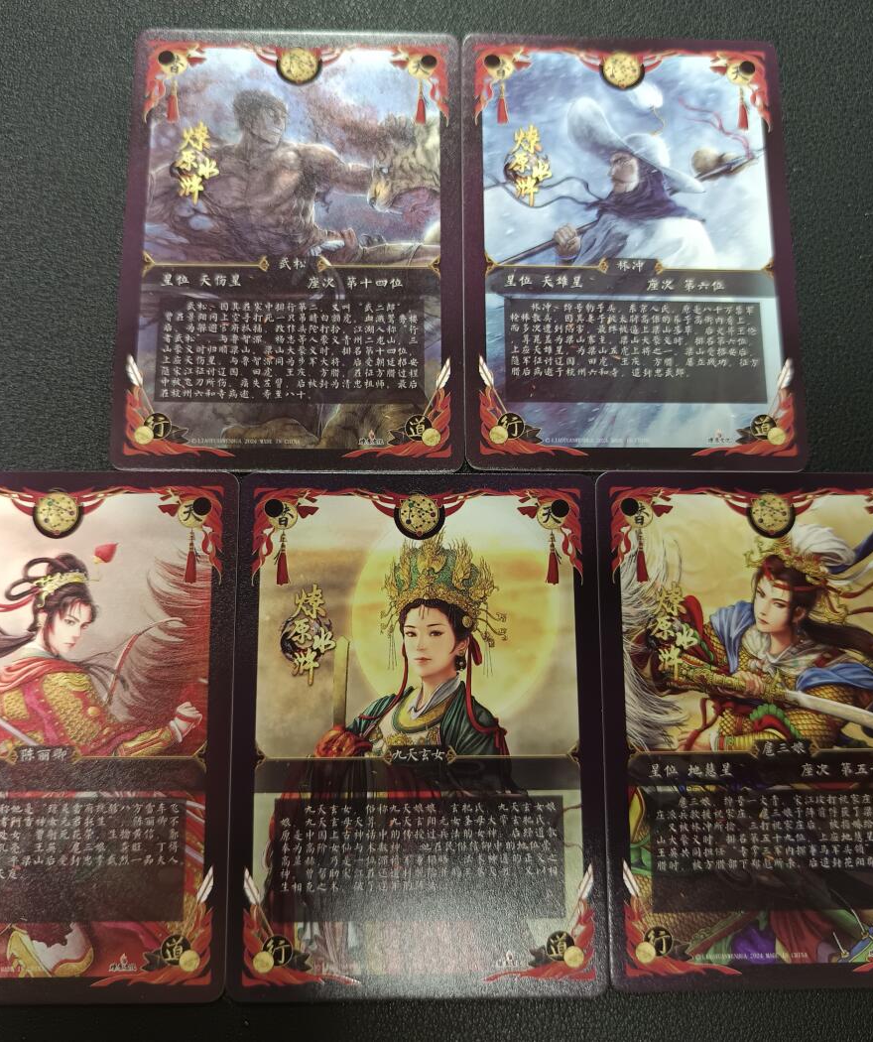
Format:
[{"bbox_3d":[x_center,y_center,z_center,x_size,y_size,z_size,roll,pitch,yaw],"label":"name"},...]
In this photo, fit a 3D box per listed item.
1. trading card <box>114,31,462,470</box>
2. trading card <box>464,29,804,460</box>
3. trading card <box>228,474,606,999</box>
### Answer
[{"bbox_3d":[-0.027,-0.052,0.181,0.063,0.001,0.088,0,80,-2],"label":"trading card"},{"bbox_3d":[0.037,-0.052,0.183,0.063,0.001,0.088,0,80,-2],"label":"trading card"},{"bbox_3d":[-0.003,0.035,0.166,0.063,0.001,0.088,0,80,-2],"label":"trading card"}]

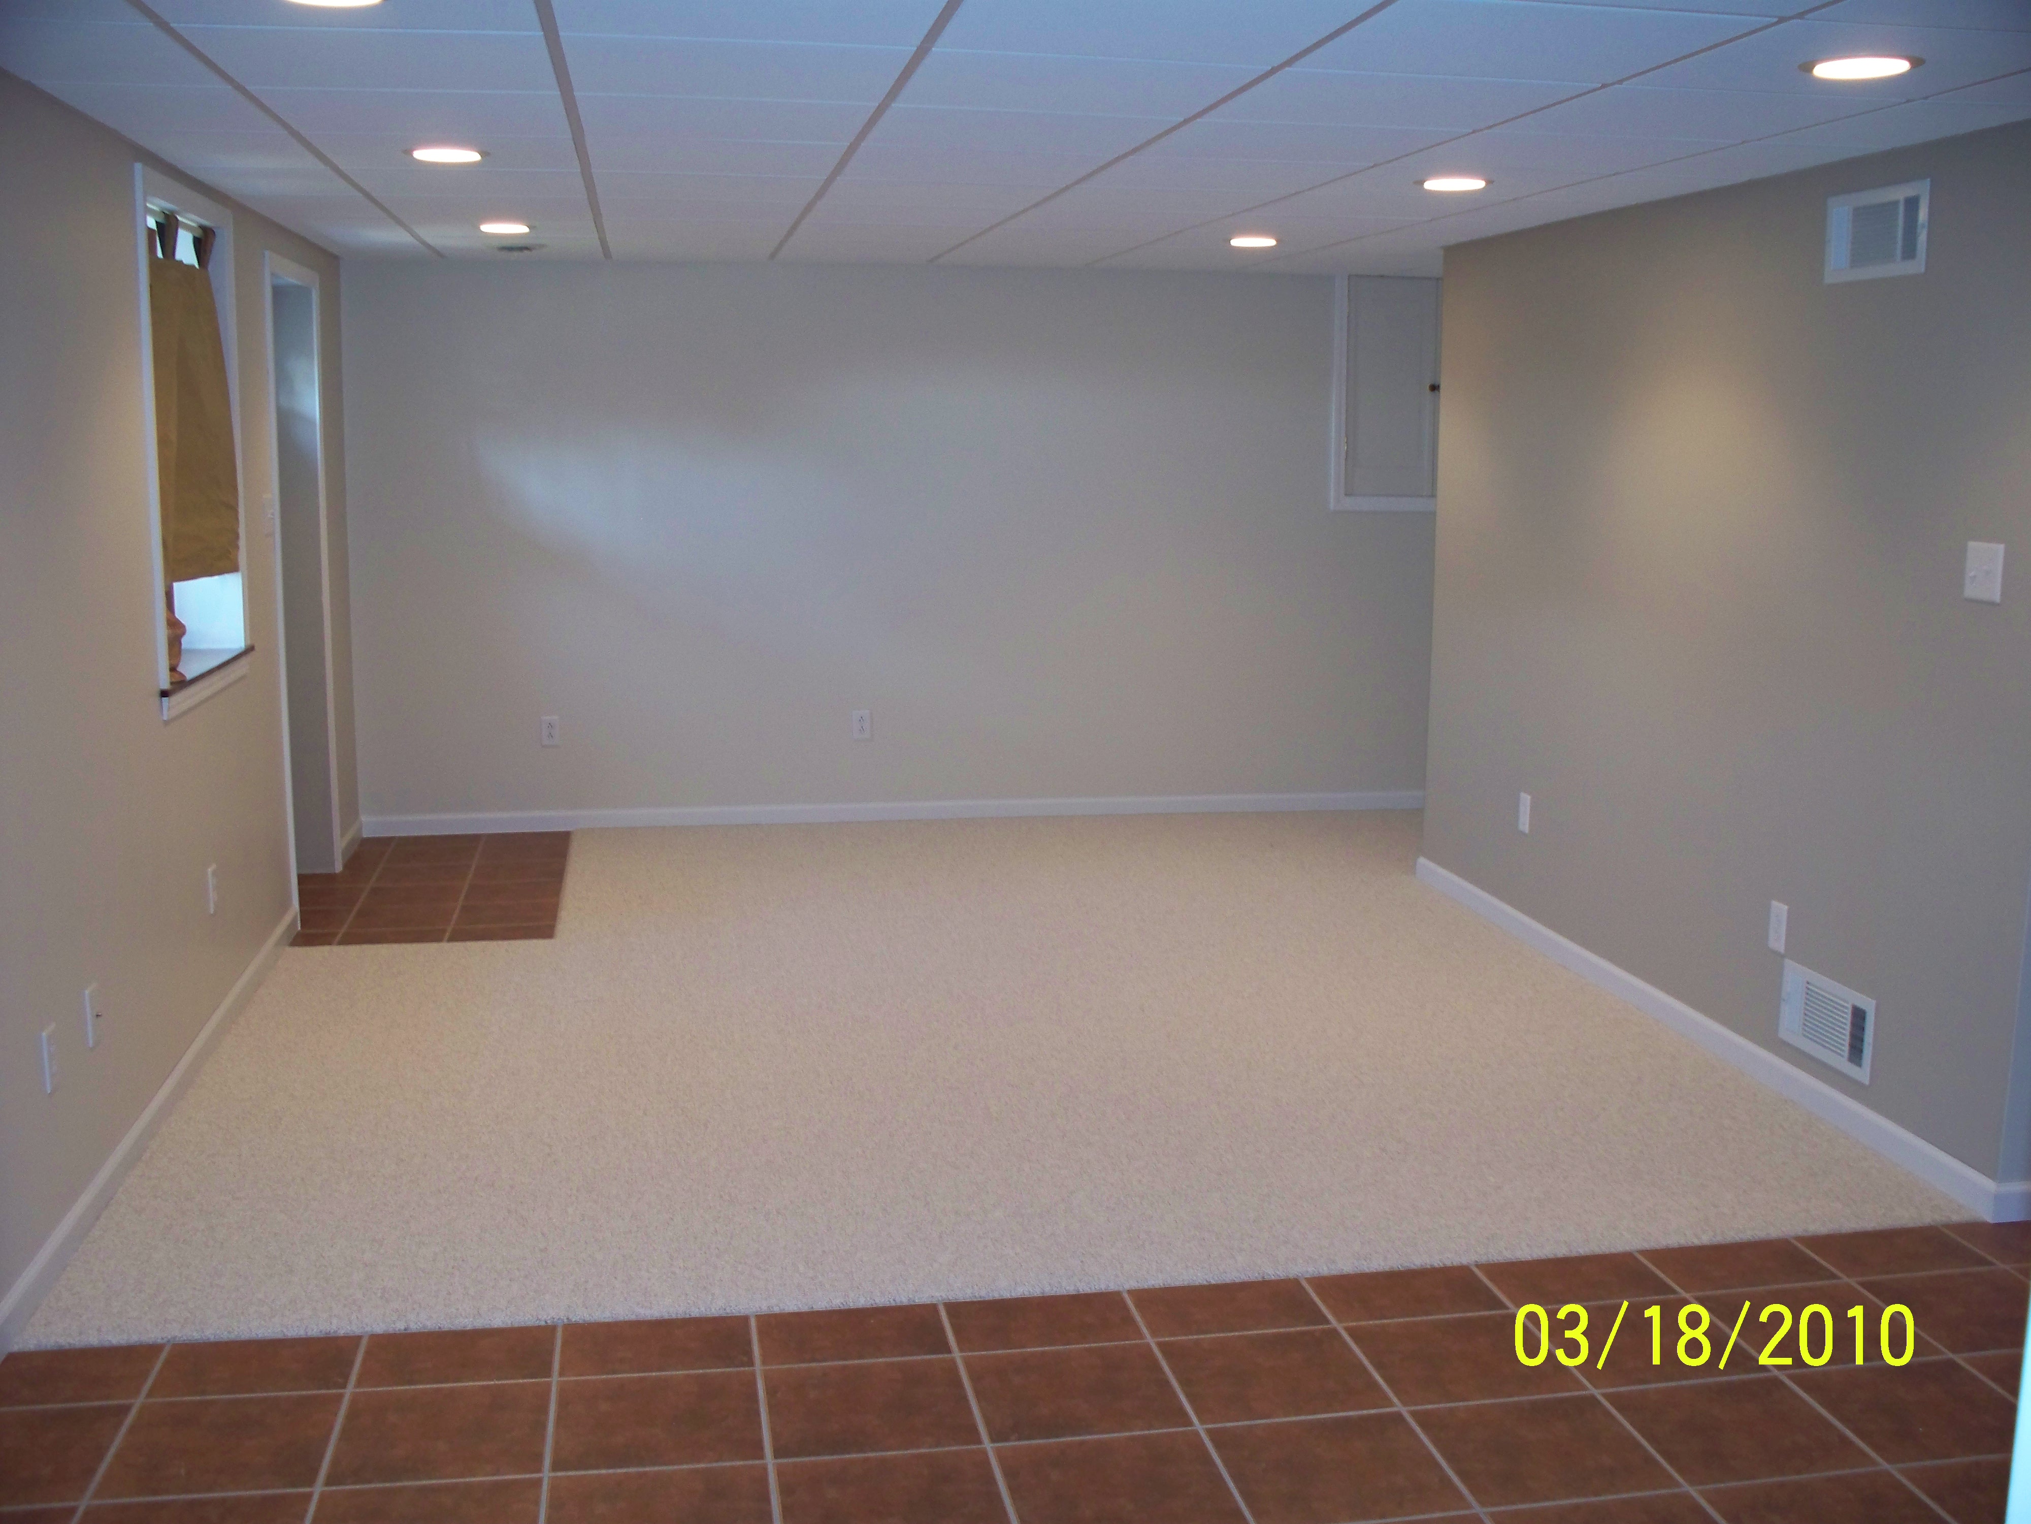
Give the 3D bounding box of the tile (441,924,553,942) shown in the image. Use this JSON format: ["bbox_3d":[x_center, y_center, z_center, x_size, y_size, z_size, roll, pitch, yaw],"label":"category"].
[{"bbox_3d":[-1.580,0.532,6.502,0.319,0.010,0.171,-1,9,-10],"label":"tile"}]

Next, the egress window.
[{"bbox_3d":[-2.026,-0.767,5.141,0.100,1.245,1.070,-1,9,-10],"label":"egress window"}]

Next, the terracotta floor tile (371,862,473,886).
[{"bbox_3d":[-2.062,0.396,7.349,0.330,0.010,0.330,-1,9,-10],"label":"terracotta floor tile"}]

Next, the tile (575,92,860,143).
[{"bbox_3d":[-0.594,-1.307,4.289,0.603,0.016,0.603,-1,9,-10],"label":"tile"}]

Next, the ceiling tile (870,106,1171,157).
[{"bbox_3d":[-0.001,-1.321,4.379,0.600,0.016,0.600,-1,9,-10],"label":"ceiling tile"}]

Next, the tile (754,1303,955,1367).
[{"bbox_3d":[-0.278,0.978,3.598,0.322,0.010,0.211,-1,9,-10],"label":"tile"}]

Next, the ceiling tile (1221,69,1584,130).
[{"bbox_3d":[0.695,-1.245,3.965,0.603,0.016,0.603,-1,9,-10],"label":"ceiling tile"}]

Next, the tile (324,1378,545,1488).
[{"bbox_3d":[-0.891,1.047,3.296,0.330,0.010,0.330,-1,9,-10],"label":"tile"}]

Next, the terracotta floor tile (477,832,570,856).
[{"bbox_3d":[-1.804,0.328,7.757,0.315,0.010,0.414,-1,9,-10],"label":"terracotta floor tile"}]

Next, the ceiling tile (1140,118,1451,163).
[{"bbox_3d":[0.602,-1.345,4.567,0.603,0.016,0.603,-1,9,-10],"label":"ceiling tile"}]

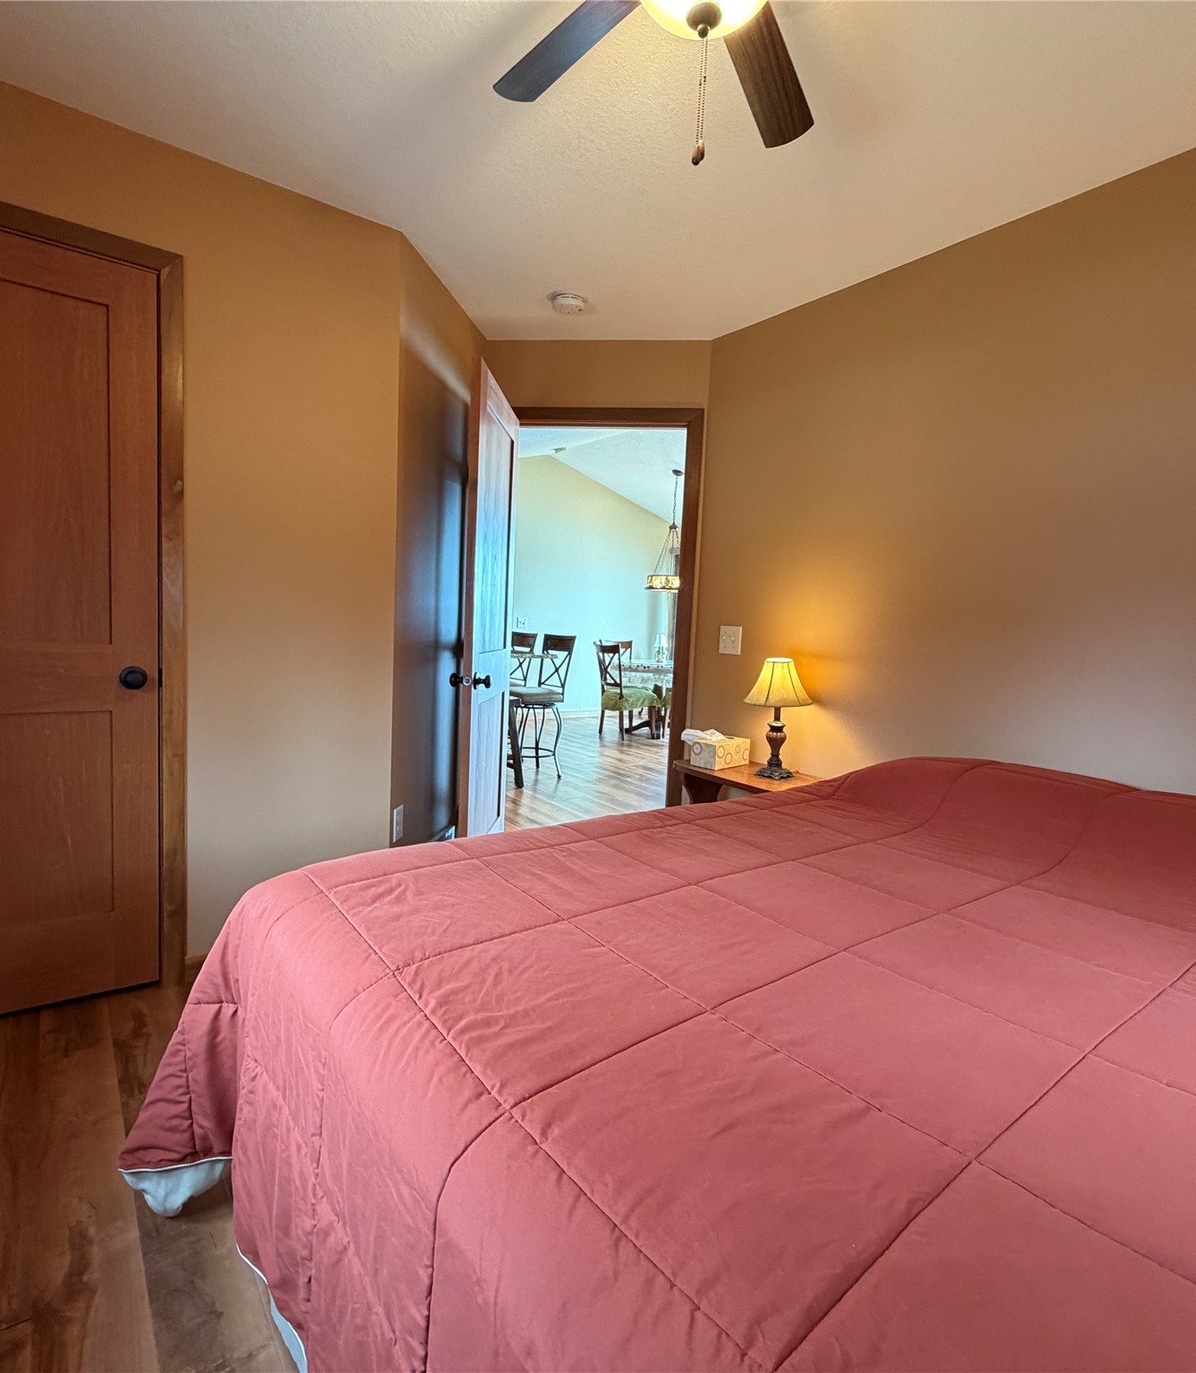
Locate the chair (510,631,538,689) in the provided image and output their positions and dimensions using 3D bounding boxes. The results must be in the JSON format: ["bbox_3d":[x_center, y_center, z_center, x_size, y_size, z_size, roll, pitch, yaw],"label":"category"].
[{"bbox_3d":[-0.812,0.077,5.996,0.490,1.040,0.440,-1,6,-37],"label":"chair"}]

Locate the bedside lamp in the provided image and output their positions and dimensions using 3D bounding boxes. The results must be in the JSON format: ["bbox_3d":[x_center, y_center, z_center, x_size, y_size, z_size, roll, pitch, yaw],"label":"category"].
[{"bbox_3d":[0.690,0.118,2.828,0.270,0.450,0.270,-1,6,-37],"label":"bedside lamp"}]

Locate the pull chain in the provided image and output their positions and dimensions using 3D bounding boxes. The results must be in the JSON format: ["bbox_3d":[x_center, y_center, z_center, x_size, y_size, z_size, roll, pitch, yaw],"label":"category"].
[{"bbox_3d":[0.170,-0.968,1.222,0.026,0.207,0.026,3,5,8],"label":"pull chain"}]

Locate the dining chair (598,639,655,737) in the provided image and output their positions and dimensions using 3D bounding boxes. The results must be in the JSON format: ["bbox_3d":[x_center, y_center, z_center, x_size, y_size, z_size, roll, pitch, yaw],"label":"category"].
[{"bbox_3d":[0.286,0.043,7.511,0.510,0.955,0.455,-1,6,-37],"label":"dining chair"}]

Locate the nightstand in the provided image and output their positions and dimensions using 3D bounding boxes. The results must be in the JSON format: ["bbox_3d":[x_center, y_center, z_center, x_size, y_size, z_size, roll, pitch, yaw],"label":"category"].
[{"bbox_3d":[0.587,0.625,2.906,0.360,0.583,0.630,-1,6,-37],"label":"nightstand"}]

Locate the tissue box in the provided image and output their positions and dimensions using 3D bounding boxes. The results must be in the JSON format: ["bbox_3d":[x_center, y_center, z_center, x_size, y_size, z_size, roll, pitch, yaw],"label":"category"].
[{"bbox_3d":[0.502,0.269,3.010,0.230,0.100,0.120,-2,7,-44],"label":"tissue box"}]

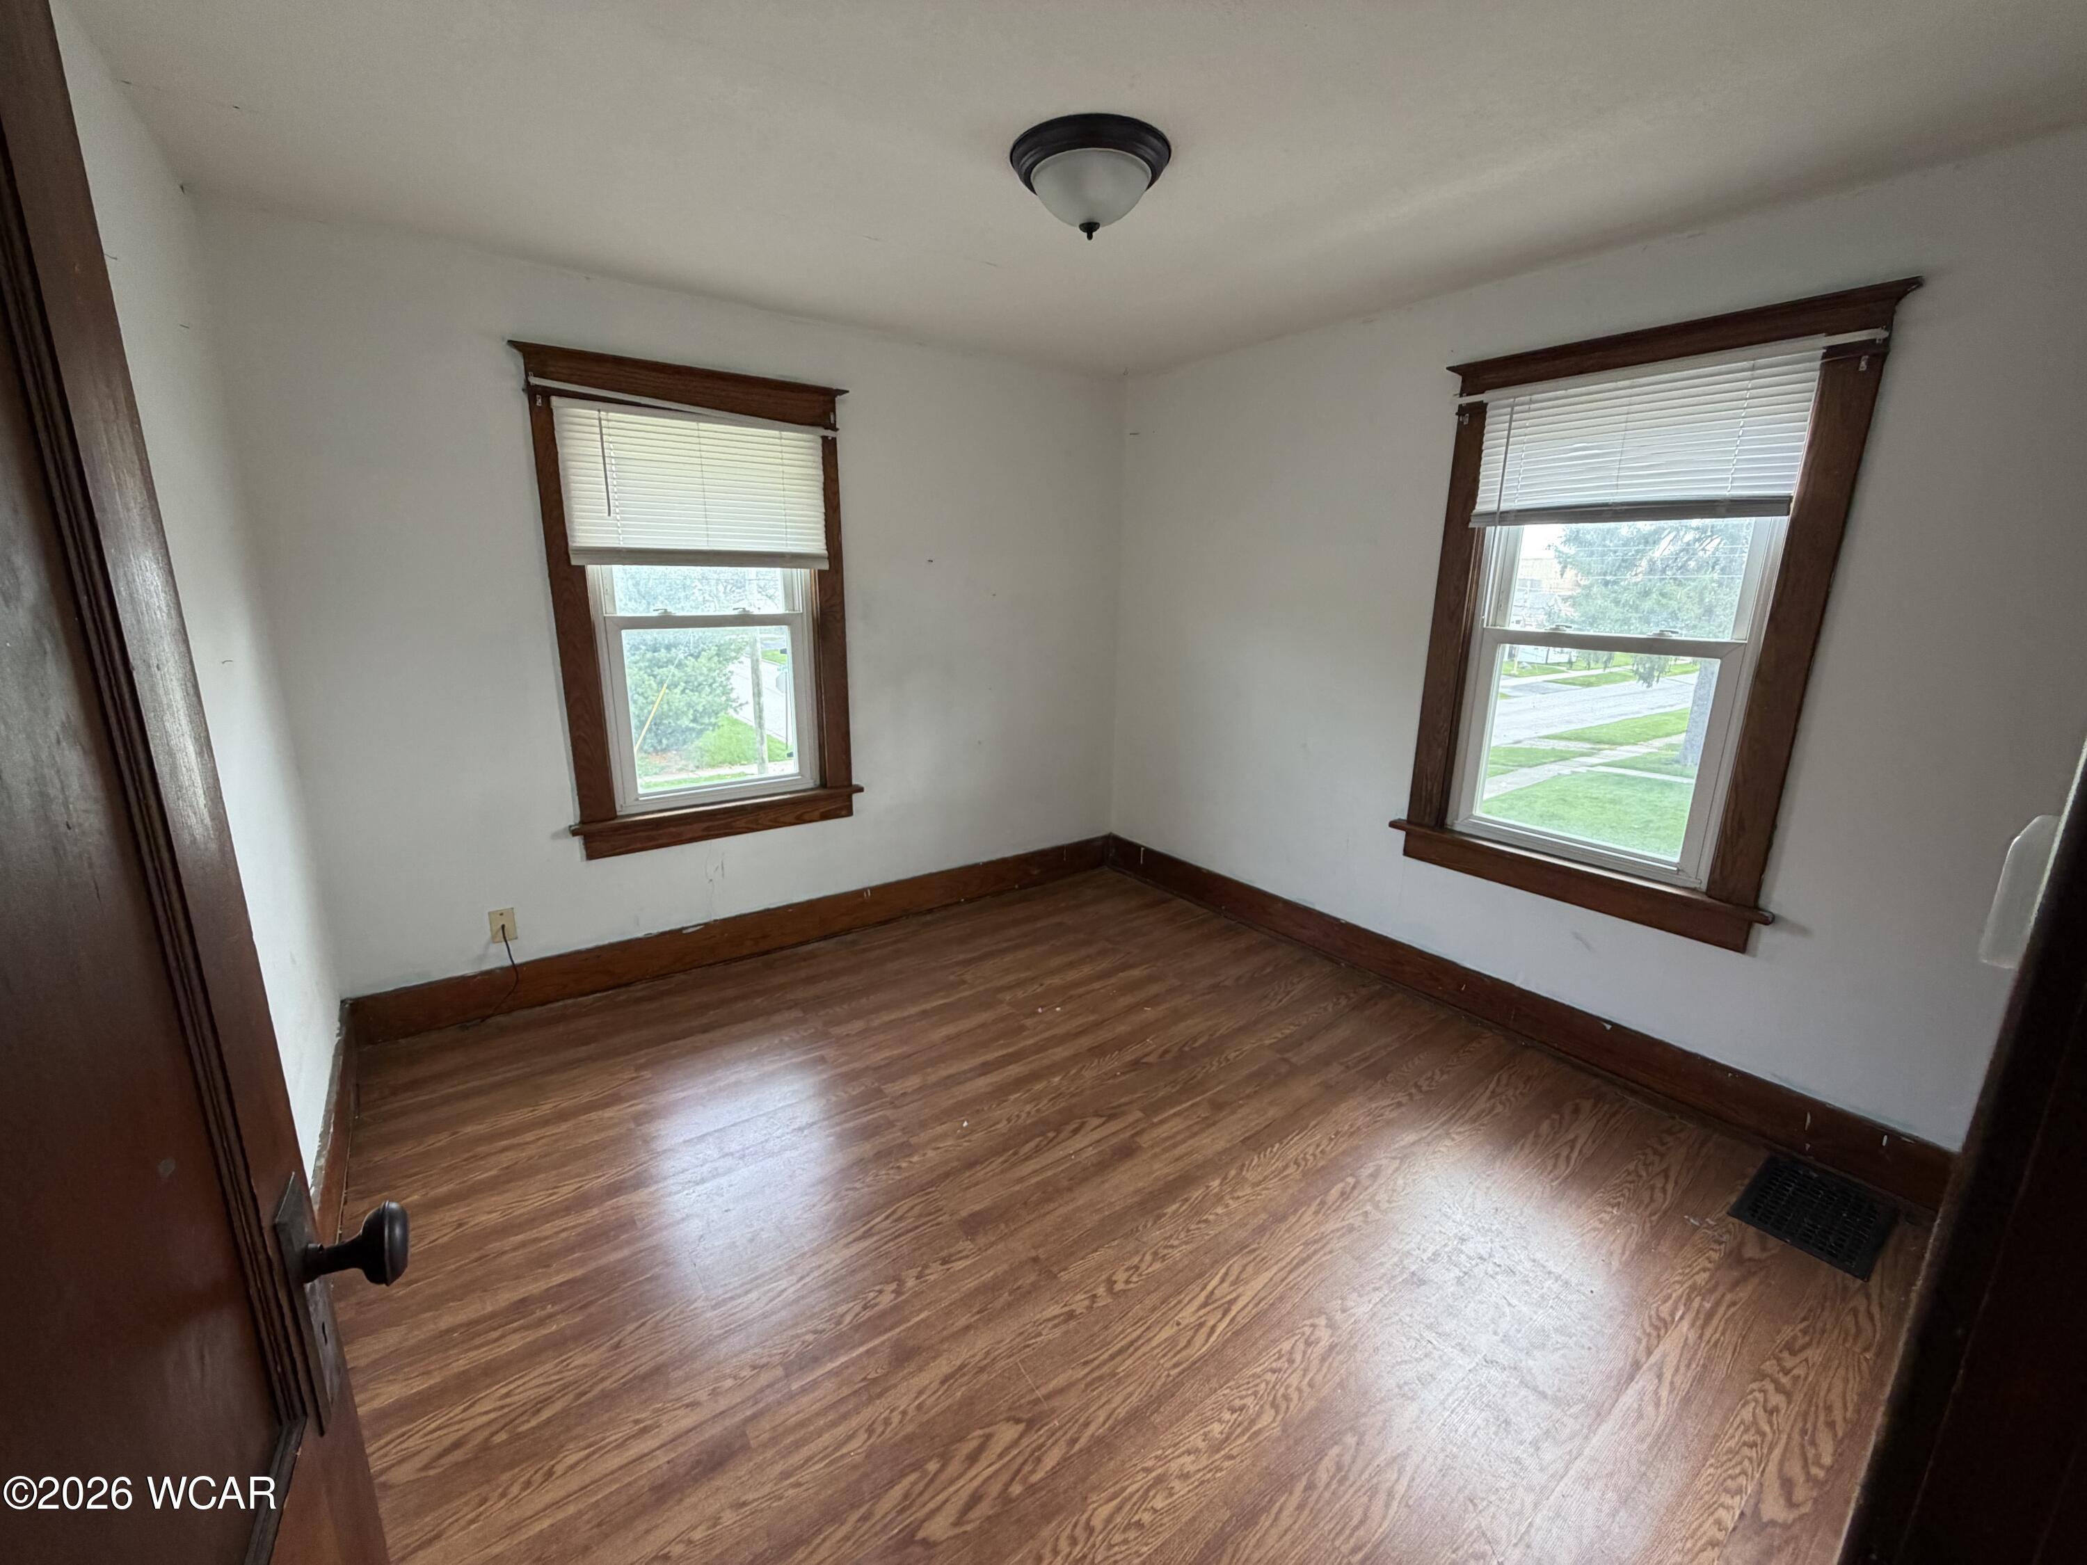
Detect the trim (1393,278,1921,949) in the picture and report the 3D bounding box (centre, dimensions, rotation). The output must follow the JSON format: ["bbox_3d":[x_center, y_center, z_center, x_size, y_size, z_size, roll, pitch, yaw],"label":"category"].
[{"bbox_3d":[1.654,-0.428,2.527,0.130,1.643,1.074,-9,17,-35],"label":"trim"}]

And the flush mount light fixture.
[{"bbox_3d":[0.106,-1.331,1.925,0.362,0.169,0.362,1,14,0],"label":"flush mount light fixture"}]

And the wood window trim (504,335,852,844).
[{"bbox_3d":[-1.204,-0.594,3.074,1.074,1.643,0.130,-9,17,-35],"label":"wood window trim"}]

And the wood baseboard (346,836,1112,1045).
[{"bbox_3d":[-0.916,0.557,3.578,3.139,0.178,0.025,-9,17,-35],"label":"wood baseboard"}]

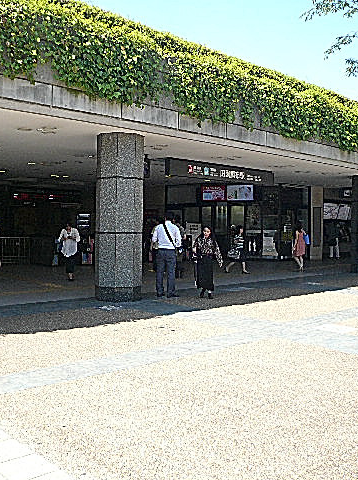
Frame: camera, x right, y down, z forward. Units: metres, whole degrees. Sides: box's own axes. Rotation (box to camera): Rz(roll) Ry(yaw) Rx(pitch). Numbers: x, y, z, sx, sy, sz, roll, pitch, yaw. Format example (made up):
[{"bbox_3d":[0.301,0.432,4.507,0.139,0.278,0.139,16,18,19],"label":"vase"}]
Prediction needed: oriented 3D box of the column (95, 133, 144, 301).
[{"bbox_3d":[-1.241,-0.486,10.850,0.920,3.360,0.920,0,2,-21],"label":"column"}]

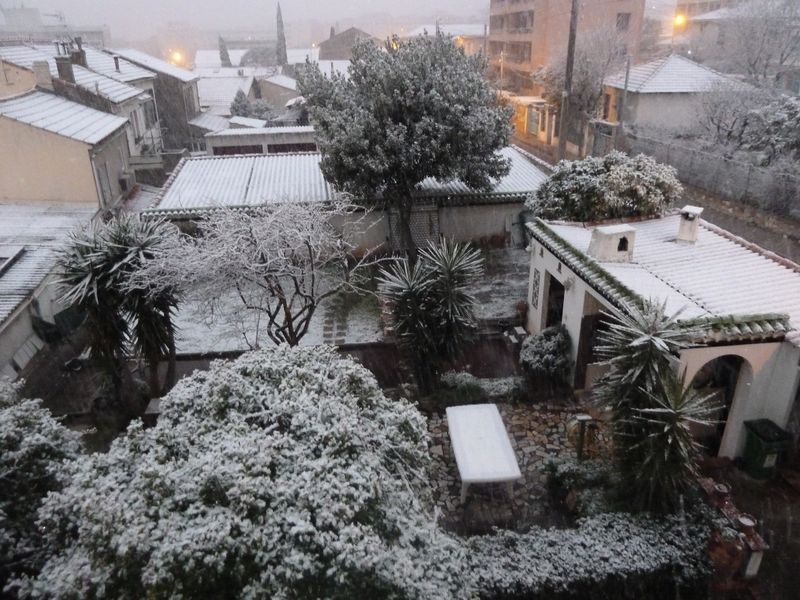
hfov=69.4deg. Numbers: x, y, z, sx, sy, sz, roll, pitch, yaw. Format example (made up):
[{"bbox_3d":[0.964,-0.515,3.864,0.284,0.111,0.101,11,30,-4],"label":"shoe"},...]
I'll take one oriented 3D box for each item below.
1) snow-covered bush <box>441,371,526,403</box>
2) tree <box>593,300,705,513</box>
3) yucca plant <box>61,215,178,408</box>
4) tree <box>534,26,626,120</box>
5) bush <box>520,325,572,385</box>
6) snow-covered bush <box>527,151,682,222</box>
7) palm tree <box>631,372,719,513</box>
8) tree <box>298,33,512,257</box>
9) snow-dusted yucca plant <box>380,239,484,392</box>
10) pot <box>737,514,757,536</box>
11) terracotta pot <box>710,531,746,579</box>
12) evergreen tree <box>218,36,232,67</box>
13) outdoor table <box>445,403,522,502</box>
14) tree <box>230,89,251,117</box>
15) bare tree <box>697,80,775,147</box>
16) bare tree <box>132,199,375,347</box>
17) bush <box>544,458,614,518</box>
[{"bbox_3d":[1.968,1.978,13.553,1.900,0.500,0.750,-1,22,0],"label":"snow-covered bush"},{"bbox_3d":[4.168,1.950,9.588,1.700,3.600,1.600,9,25,25],"label":"tree"},{"bbox_3d":[-6.527,0.415,13.518,2.400,4.100,2.100,-13,25,-26],"label":"yucca plant"},{"bbox_3d":[15.533,-19.341,50.000,7.200,8.000,6.500,5,23,16],"label":"tree"},{"bbox_3d":[3.508,1.478,13.636,1.100,1.300,1.050,5,23,15],"label":"bush"},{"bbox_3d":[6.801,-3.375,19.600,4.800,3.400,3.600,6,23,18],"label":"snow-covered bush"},{"bbox_3d":[4.598,2.540,9.515,1.250,2.450,1.250,11,26,28],"label":"palm tree"},{"bbox_3d":[0.311,-4.826,19.627,6.500,7.400,6.200,-1,22,1],"label":"tree"},{"bbox_3d":[0.690,0.510,13.044,2.150,3.550,2.000,0,23,3],"label":"snow-dusted yucca plant"},{"bbox_3d":[5.357,3.493,8.902,0.230,0.190,0.230,14,27,34],"label":"pot"},{"bbox_3d":[4.989,3.913,8.754,0.500,0.580,0.500,15,27,34],"label":"terracotta pot"},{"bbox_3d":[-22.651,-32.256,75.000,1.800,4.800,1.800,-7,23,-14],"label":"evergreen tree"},{"bbox_3d":[1.539,2.970,11.105,1.030,0.720,2.285,-2,22,-2],"label":"outdoor table"},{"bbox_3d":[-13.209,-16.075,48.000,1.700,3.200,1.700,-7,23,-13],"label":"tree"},{"bbox_3d":[16.340,-8.885,27.818,3.300,3.300,3.100,11,25,27],"label":"bare tree"},{"bbox_3d":[-3.343,-0.389,12.868,4.900,3.400,4.100,-7,23,-14],"label":"bare tree"},{"bbox_3d":[3.180,3.318,10.060,1.100,0.750,0.950,7,24,20],"label":"bush"}]

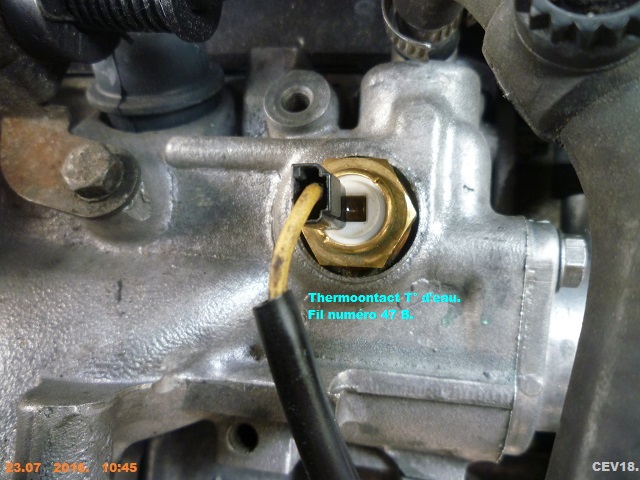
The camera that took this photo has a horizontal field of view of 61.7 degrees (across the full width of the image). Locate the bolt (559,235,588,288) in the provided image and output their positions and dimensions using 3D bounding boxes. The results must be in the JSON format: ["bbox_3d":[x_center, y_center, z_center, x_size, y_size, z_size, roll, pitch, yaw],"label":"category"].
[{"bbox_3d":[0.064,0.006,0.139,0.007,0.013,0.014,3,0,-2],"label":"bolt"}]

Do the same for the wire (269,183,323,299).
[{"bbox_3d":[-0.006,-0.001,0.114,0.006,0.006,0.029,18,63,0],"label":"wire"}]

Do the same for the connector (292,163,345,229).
[{"bbox_3d":[0.000,-0.010,0.127,0.009,0.013,0.019,0,-2,11],"label":"connector"}]

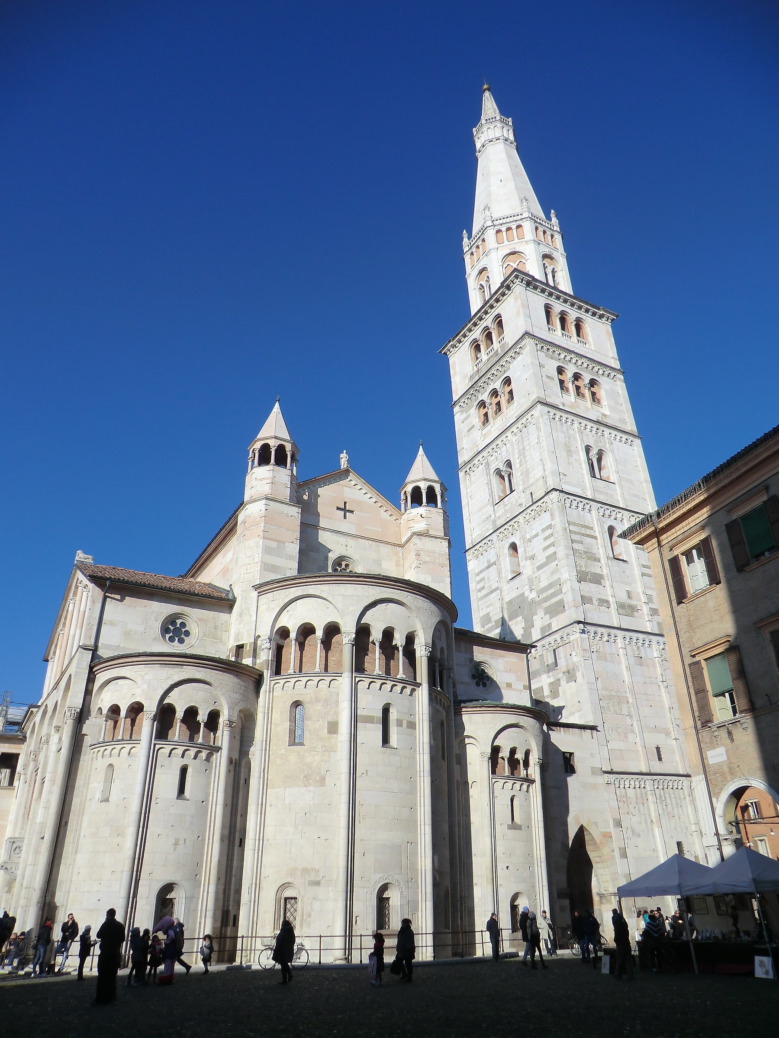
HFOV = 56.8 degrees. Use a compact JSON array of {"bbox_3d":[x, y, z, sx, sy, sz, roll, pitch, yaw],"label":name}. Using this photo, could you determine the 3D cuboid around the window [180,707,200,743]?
[{"bbox_3d":[-7.678,7.896,27.699,0.770,1.360,0.400,14,-31,-26],"label":"window"}]

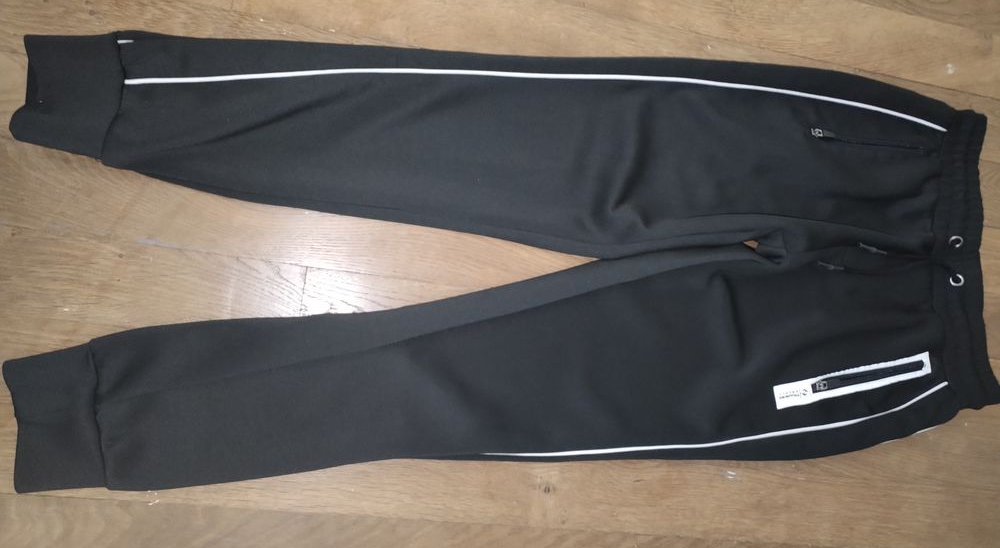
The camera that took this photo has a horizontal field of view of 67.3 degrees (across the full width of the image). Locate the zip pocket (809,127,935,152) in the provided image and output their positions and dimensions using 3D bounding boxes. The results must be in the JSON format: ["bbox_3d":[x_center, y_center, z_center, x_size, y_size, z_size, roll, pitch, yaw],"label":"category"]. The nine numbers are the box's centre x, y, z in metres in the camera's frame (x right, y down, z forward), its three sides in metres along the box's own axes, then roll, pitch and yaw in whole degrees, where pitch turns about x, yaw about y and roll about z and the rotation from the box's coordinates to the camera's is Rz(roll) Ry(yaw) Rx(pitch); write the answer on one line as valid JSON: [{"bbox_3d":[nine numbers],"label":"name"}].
[{"bbox_3d":[0.395,-0.142,0.797,0.151,0.010,0.014,3,87,-13],"label":"zip pocket"}]

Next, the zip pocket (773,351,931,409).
[{"bbox_3d":[0.370,0.111,0.783,0.188,0.010,0.023,-10,90,-13],"label":"zip pocket"}]

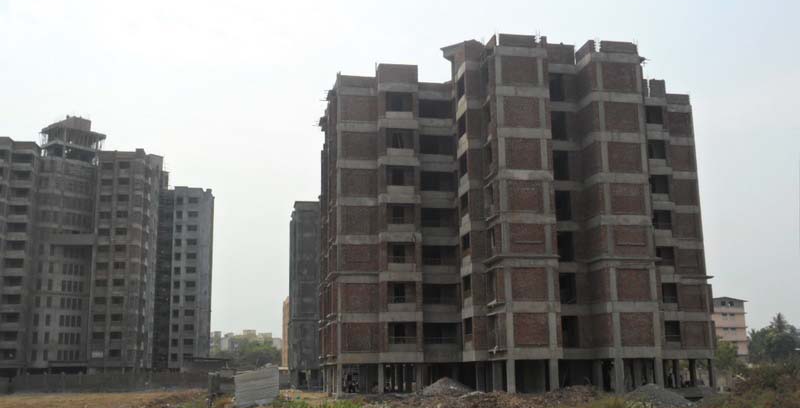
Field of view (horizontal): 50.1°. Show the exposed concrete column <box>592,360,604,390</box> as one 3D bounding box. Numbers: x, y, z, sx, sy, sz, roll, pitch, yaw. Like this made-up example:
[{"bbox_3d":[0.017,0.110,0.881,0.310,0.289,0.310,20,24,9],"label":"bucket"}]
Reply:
[{"bbox_3d":[13.499,11.746,58.300,0.430,2.290,0.420,1,-11,-10],"label":"exposed concrete column"}]

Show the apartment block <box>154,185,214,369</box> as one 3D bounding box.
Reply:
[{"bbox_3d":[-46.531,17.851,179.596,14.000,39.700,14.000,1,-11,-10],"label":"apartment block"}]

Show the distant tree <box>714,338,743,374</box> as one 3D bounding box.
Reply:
[{"bbox_3d":[40.460,19.173,105.000,3.600,5.400,3.500,1,-11,-10],"label":"distant tree"}]

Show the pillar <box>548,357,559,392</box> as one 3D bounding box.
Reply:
[{"bbox_3d":[9.852,11.059,54.600,0.450,2.290,0.420,1,-11,-10],"label":"pillar"}]

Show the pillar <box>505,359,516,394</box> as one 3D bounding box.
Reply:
[{"bbox_3d":[7.055,11.020,54.200,0.430,2.290,0.400,1,-11,-10],"label":"pillar"}]

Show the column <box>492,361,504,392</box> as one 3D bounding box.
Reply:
[{"bbox_3d":[6.549,11.627,57.200,0.450,2.290,0.480,1,-11,-10],"label":"column"}]

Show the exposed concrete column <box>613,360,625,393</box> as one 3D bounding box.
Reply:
[{"bbox_3d":[14.311,11.234,55.800,0.450,2.290,0.420,1,-11,-10],"label":"exposed concrete column"}]

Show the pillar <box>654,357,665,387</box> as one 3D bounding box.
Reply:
[{"bbox_3d":[17.105,11.294,56.300,0.430,2.290,0.400,1,-11,-10],"label":"pillar"}]

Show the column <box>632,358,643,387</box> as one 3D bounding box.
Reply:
[{"bbox_3d":[16.957,12.235,61.000,0.430,2.290,0.420,1,-11,-10],"label":"column"}]

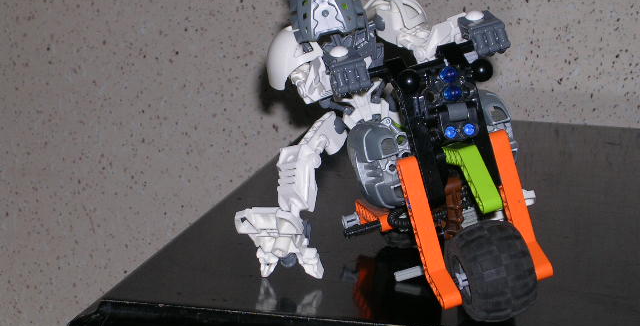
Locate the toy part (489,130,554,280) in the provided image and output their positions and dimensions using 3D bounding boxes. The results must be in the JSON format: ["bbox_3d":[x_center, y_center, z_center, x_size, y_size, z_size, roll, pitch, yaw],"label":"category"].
[{"bbox_3d":[0.084,0.020,0.745,0.008,0.067,0.018,-15,-15,-9],"label":"toy part"}]

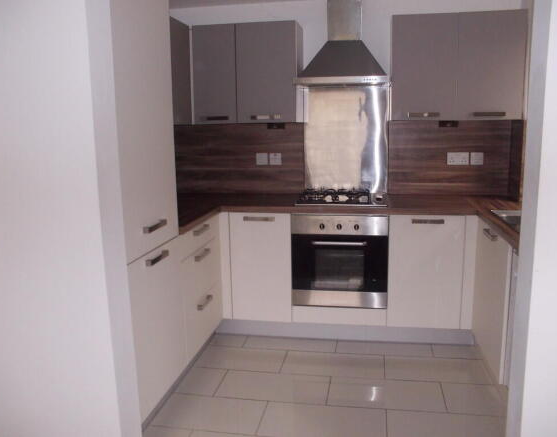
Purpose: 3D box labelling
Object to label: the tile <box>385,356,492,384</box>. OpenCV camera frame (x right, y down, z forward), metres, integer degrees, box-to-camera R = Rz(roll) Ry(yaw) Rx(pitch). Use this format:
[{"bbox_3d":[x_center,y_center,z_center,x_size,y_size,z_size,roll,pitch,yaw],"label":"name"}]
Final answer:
[{"bbox_3d":[0.907,0.876,2.801,0.585,0.010,0.299,0,10,11],"label":"tile"}]

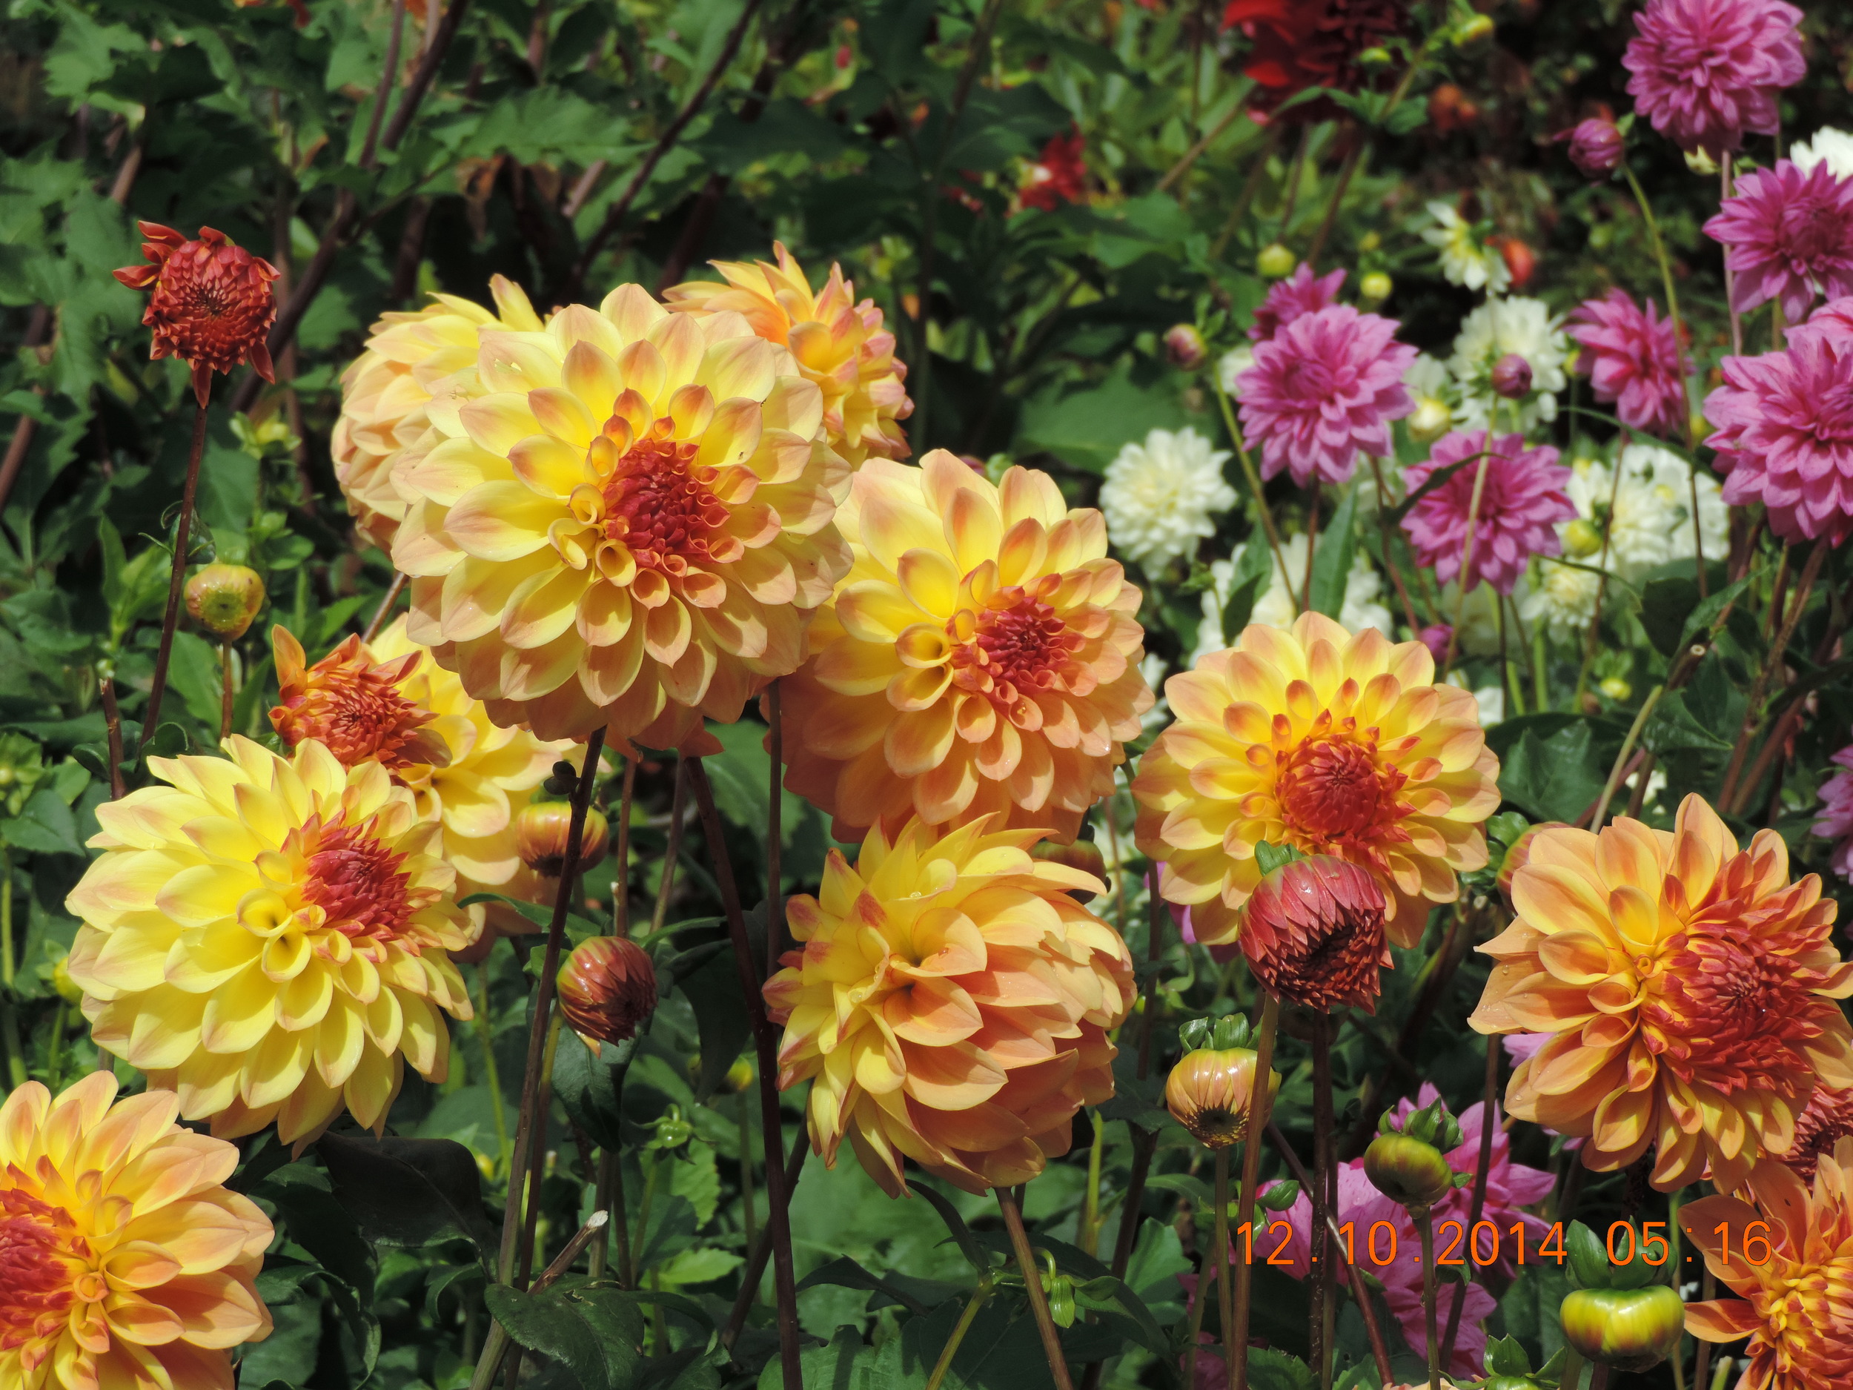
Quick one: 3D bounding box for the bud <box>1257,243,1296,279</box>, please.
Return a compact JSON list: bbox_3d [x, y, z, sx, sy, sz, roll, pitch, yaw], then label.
[{"bbox_3d":[0.204,-0.252,2.800,0.022,0.022,0.022,0,0,0],"label":"bud"}]

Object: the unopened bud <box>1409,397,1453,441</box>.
[{"bbox_3d":[0.282,-0.155,2.700,0.025,0.025,0.025,5,8,20],"label":"unopened bud"}]

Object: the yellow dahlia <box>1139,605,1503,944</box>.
[{"bbox_3d":[0.125,0.027,1.550,0.117,0.109,0.060,-2,-3,-7],"label":"yellow dahlia"}]

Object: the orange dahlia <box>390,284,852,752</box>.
[{"bbox_3d":[-0.089,-0.052,1.410,0.134,0.134,0.075,-6,-7,-19],"label":"orange dahlia"}]

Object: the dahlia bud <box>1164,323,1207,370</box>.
[{"bbox_3d":[0.129,-0.173,2.400,0.022,0.023,0.022,3,14,11],"label":"dahlia bud"}]

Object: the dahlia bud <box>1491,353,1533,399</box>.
[{"bbox_3d":[0.313,-0.171,2.580,0.022,0.025,0.024,-3,9,0],"label":"dahlia bud"}]

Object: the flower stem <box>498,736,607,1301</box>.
[{"bbox_3d":[-0.117,0.097,1.500,0.009,0.180,0.009,10,11,-2],"label":"flower stem"}]

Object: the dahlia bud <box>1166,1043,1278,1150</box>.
[{"bbox_3d":[0.095,0.129,1.550,0.036,0.035,0.035,-1,14,-3],"label":"dahlia bud"}]

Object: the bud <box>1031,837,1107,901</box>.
[{"bbox_3d":[0.052,0.063,1.750,0.028,0.026,0.028,0,14,0],"label":"bud"}]

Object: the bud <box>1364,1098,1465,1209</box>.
[{"bbox_3d":[0.150,0.141,1.480,0.030,0.034,0.029,9,12,0],"label":"bud"}]

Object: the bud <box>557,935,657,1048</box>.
[{"bbox_3d":[-0.106,0.098,1.600,0.034,0.036,0.034,0,14,0],"label":"bud"}]

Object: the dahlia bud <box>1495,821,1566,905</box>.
[{"bbox_3d":[0.211,0.060,1.650,0.031,0.032,0.032,0,15,0],"label":"dahlia bud"}]

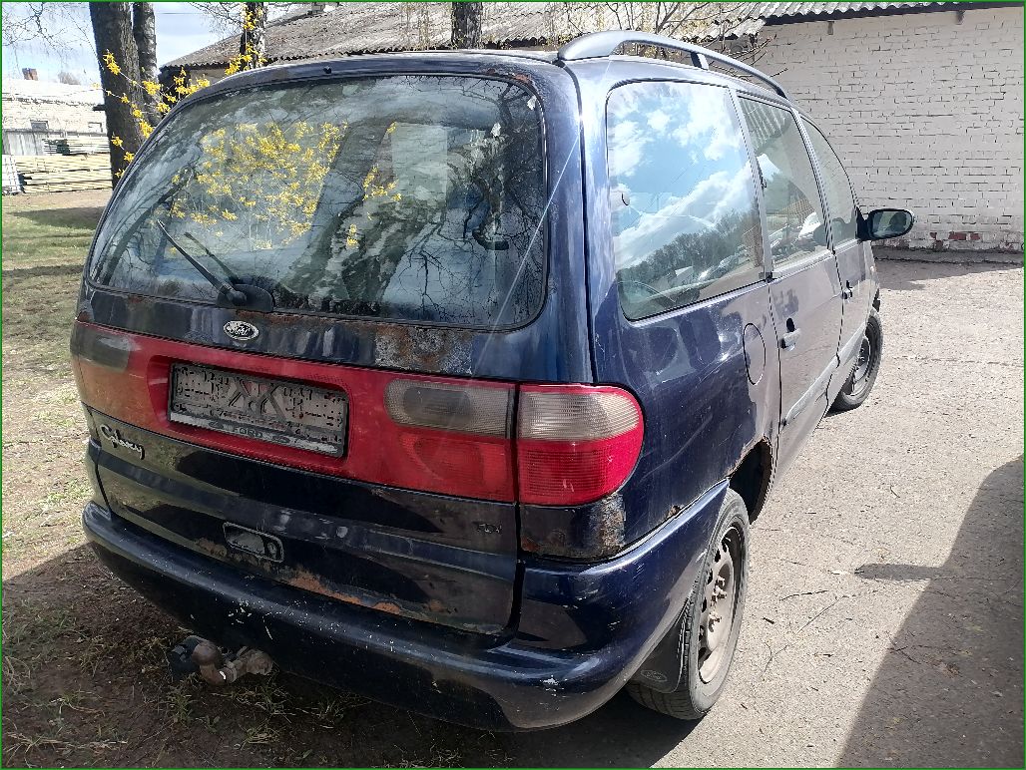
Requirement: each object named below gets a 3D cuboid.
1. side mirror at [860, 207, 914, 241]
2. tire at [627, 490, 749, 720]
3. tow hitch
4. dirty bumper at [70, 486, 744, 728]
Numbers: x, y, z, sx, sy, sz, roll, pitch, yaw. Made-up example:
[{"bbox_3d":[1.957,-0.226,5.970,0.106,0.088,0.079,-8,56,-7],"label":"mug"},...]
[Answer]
[{"bbox_3d":[1.725,-0.746,3.552,0.210,0.155,0.130,8,19,28],"label":"side mirror"},{"bbox_3d":[0.474,0.562,2.082,0.200,0.615,0.615,8,19,28],"label":"tire"},{"bbox_3d":[-0.666,0.598,1.738,0.190,0.170,0.220,8,19,28],"label":"tow hitch"},{"bbox_3d":[-0.438,0.382,1.964,1.760,0.390,0.670,8,19,28],"label":"dirty bumper"}]

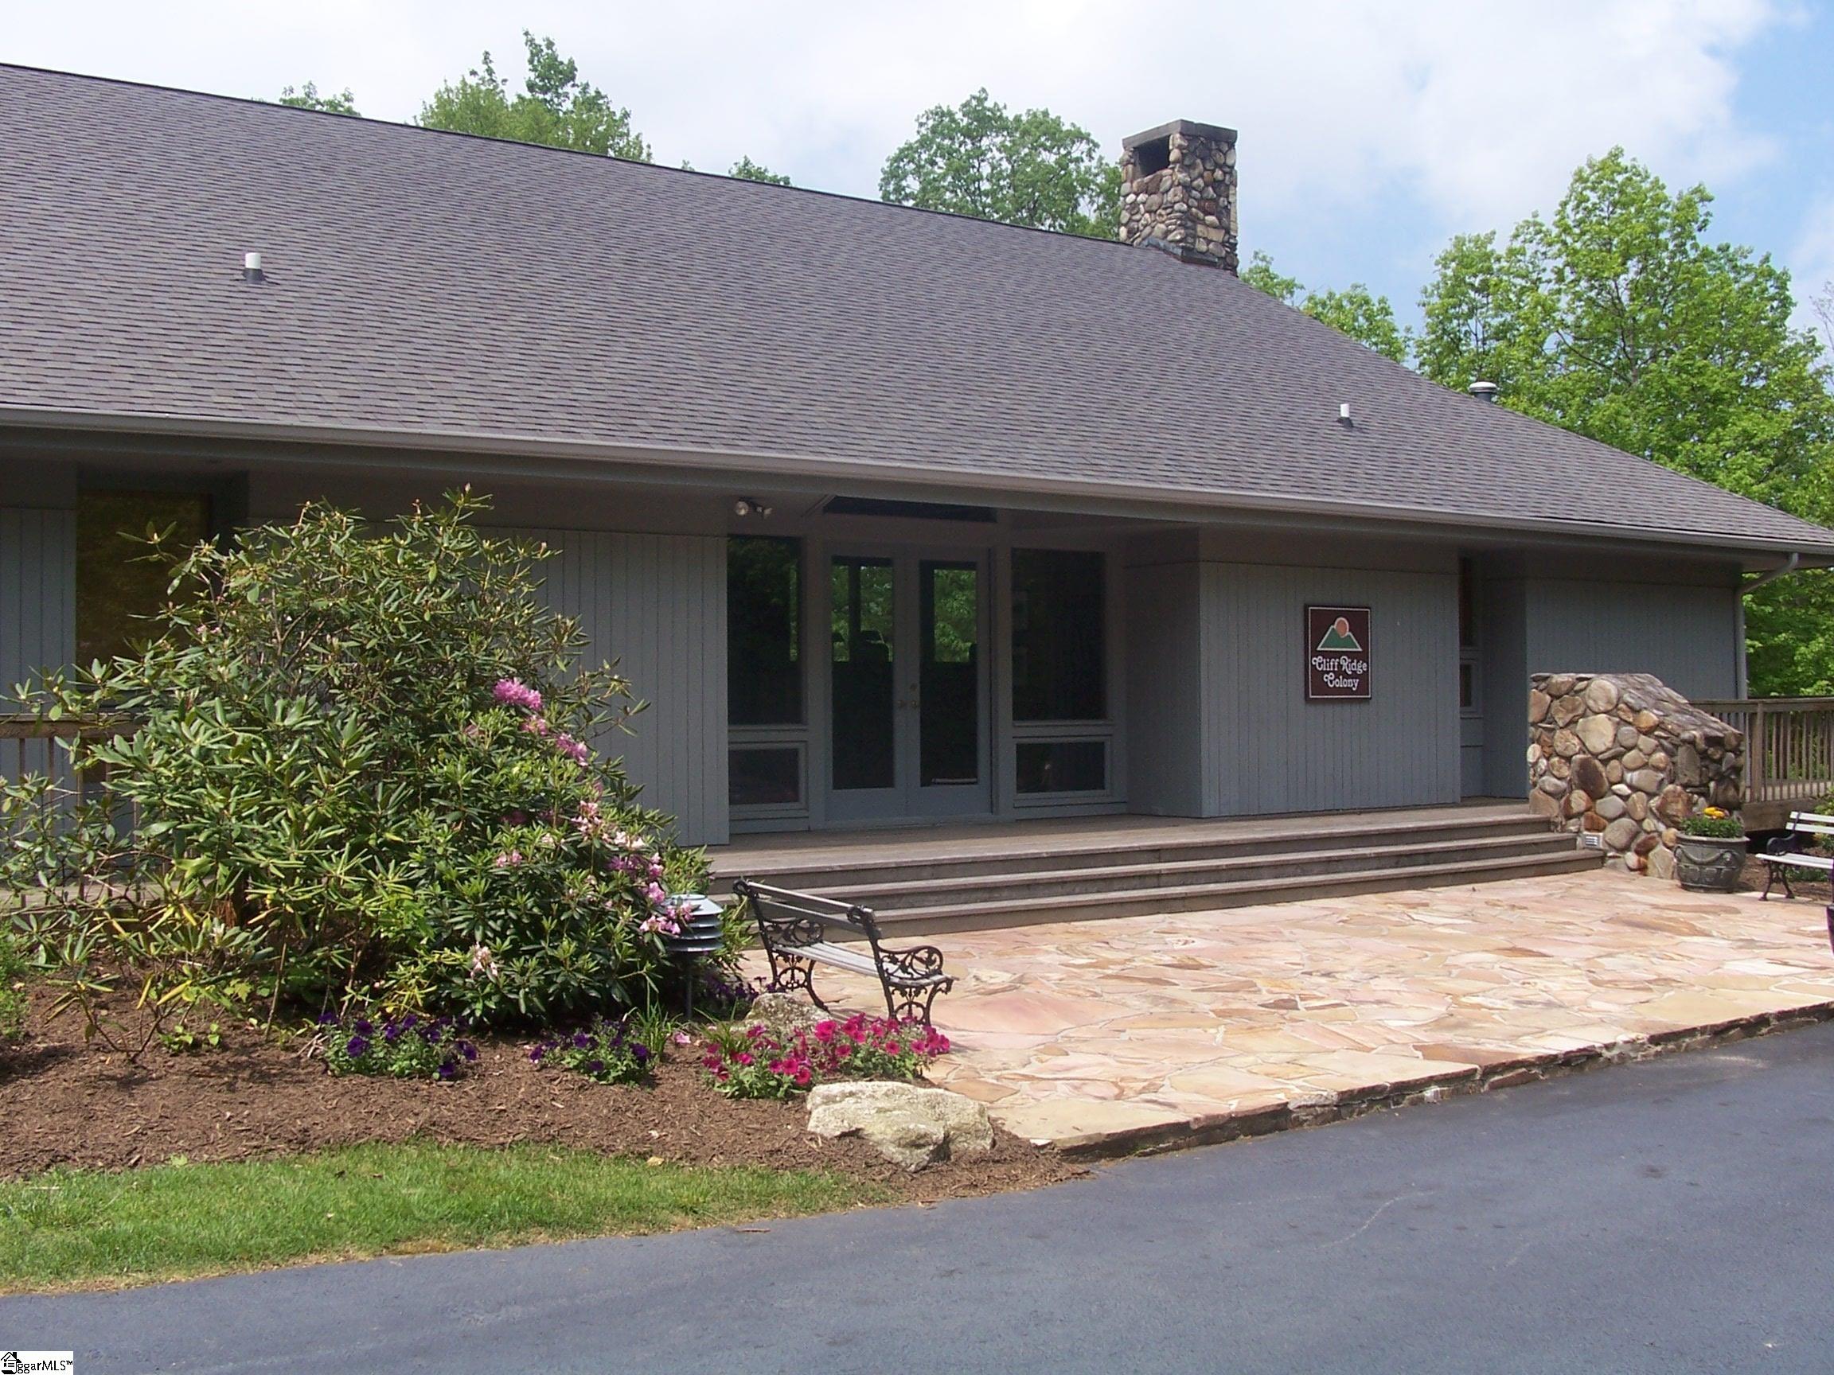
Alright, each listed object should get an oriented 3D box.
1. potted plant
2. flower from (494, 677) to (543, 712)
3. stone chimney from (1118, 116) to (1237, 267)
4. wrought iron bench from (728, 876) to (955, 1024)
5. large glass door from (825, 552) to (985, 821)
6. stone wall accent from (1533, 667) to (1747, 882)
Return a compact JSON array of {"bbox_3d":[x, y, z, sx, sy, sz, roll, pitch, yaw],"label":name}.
[{"bbox_3d":[6.102,1.245,14.260,0.562,0.643,0.562,0,0,-33],"label":"potted plant"},{"bbox_3d":[-2.130,0.038,9.900,0.260,0.190,0.200,0,0,-12],"label":"flower"},{"bbox_3d":[3.870,-7.054,27.084,1.123,2.160,1.318,0,0,-33],"label":"stone chimney"},{"bbox_3d":[-0.351,1.266,8.536,0.520,0.700,1.380,0,0,-27],"label":"wrought iron bench"},{"bbox_3d":[-0.043,-0.029,16.760,1.782,2.414,0.090,0,0,-33],"label":"large glass door"},{"bbox_3d":[6.211,0.724,15.926,1.026,1.696,1.534,0,0,-33],"label":"stone wall accent"}]

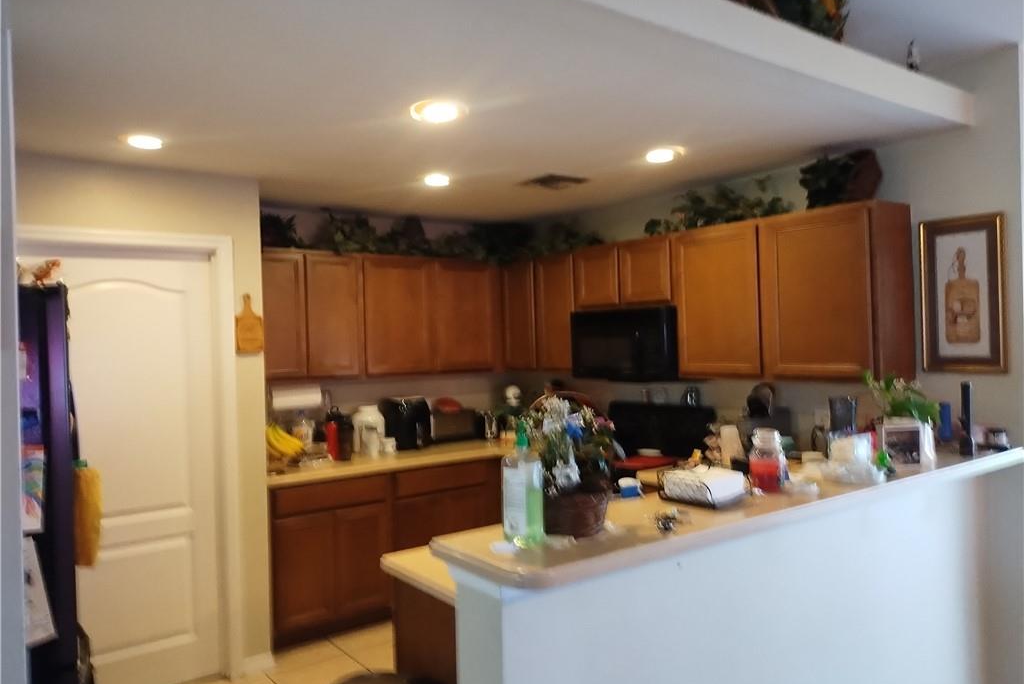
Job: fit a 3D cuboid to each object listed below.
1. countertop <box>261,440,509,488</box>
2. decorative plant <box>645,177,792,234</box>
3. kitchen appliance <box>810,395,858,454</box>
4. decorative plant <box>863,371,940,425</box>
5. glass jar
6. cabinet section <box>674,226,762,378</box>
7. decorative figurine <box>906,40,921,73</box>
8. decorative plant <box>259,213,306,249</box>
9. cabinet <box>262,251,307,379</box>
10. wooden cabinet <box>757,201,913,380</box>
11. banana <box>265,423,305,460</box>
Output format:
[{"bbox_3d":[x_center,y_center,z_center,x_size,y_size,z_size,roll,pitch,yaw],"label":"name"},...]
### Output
[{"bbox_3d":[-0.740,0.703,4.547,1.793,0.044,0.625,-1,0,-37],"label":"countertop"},{"bbox_3d":[1.028,-0.661,3.708,0.265,0.214,0.847,-1,0,-36],"label":"decorative plant"},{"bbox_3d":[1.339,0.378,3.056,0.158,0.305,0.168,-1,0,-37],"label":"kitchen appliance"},{"bbox_3d":[1.390,0.198,2.640,0.256,0.187,0.217,-1,0,-37],"label":"decorative plant"},{"bbox_3d":[0.743,0.343,2.160,0.103,0.175,0.103,-1,0,0],"label":"glass jar"},{"bbox_3d":[1.120,-0.199,3.716,0.315,0.744,0.518,-1,0,-37],"label":"cabinet section"},{"bbox_3d":[1.457,-1.037,2.683,0.050,0.135,0.045,-1,0,-36],"label":"decorative figurine"},{"bbox_3d":[-1.362,-0.613,4.213,0.337,0.219,0.255,-1,0,-36],"label":"decorative plant"},{"bbox_3d":[-1.392,-0.145,4.213,0.334,0.716,0.332,-1,0,-36],"label":"cabinet"},{"bbox_3d":[1.396,-0.203,3.209,0.309,0.716,0.519,-1,0,-36],"label":"wooden cabinet"},{"bbox_3d":[-1.270,0.557,4.137,0.202,0.168,0.148,-1,0,-37],"label":"banana"}]

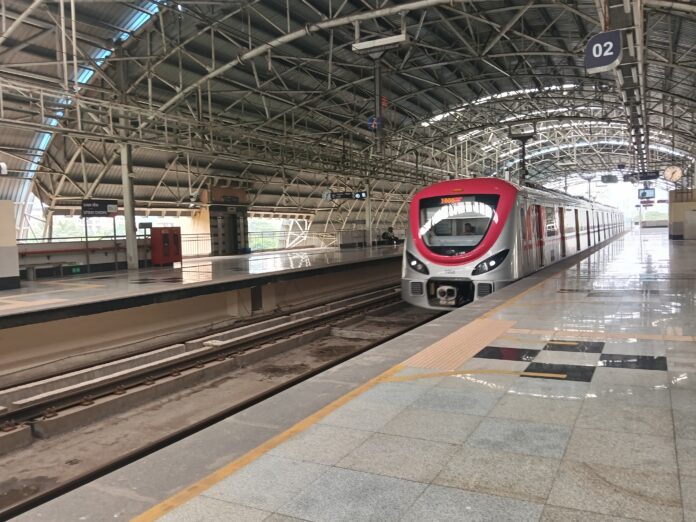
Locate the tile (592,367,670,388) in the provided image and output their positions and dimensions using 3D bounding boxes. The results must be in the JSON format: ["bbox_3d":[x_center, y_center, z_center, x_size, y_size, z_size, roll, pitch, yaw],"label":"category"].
[{"bbox_3d":[2.555,1.064,4.926,0.600,0.020,0.600,-1,4,29],"label":"tile"}]

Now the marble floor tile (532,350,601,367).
[{"bbox_3d":[2.321,1.029,5.741,0.600,0.020,0.600,-1,4,29],"label":"marble floor tile"}]

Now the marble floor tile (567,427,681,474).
[{"bbox_3d":[1.684,1.184,3.356,0.600,0.020,0.600,-1,4,29],"label":"marble floor tile"}]

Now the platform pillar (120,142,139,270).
[{"bbox_3d":[-9.661,-2.409,24.064,0.350,5.600,0.290,-1,4,29],"label":"platform pillar"}]

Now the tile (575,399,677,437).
[{"bbox_3d":[1.974,1.144,3.879,0.600,0.020,0.600,-1,4,29],"label":"tile"}]

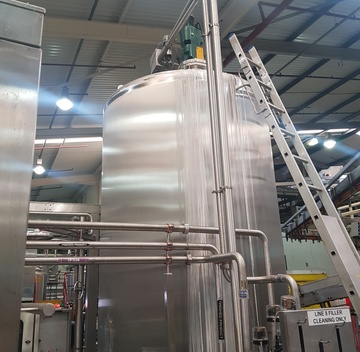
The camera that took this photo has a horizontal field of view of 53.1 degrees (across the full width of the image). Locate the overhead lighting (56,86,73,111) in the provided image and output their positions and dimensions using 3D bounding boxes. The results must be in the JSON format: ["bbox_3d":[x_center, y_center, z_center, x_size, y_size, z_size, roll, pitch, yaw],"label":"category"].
[{"bbox_3d":[-3.033,-2.042,9.500,0.440,0.560,0.440,-2,-17,0],"label":"overhead lighting"}]

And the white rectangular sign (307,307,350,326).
[{"bbox_3d":[1.041,0.980,2.501,0.346,0.088,0.010,3,-17,-16],"label":"white rectangular sign"}]

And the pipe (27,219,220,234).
[{"bbox_3d":[-0.321,0.370,2.572,1.432,0.055,0.055,6,-18,-25],"label":"pipe"}]

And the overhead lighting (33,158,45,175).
[{"bbox_3d":[-5.405,-0.364,13.800,0.460,0.550,0.460,-2,-17,0],"label":"overhead lighting"}]

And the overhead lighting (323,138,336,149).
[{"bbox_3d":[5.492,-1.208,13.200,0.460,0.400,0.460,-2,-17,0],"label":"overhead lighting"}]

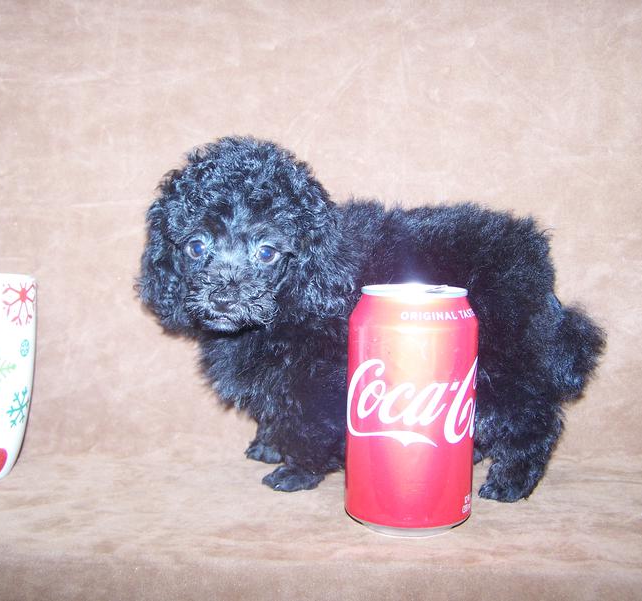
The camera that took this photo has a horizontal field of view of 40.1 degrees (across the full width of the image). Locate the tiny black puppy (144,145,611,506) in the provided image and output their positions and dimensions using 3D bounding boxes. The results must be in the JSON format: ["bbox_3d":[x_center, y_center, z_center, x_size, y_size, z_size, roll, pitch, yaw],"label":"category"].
[{"bbox_3d":[0.034,0.005,0.532,0.280,0.207,0.125,1,5,-6],"label":"tiny black puppy"}]

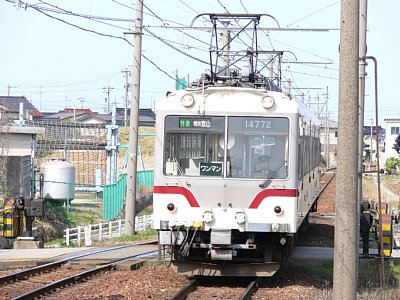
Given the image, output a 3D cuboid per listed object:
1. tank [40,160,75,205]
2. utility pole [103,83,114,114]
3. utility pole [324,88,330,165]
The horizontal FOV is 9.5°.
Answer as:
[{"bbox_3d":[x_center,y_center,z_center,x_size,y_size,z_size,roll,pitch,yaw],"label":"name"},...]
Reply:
[{"bbox_3d":[-5.097,1.175,86.500,1.230,1.600,1.230,1,0,0],"label":"tank"},{"bbox_3d":[-15.344,-6.624,405.000,2.000,10.000,0.600,1,0,0],"label":"utility pole"},{"bbox_3d":[12.934,-2.333,245.000,0.600,8.200,0.400,1,0,0],"label":"utility pole"}]

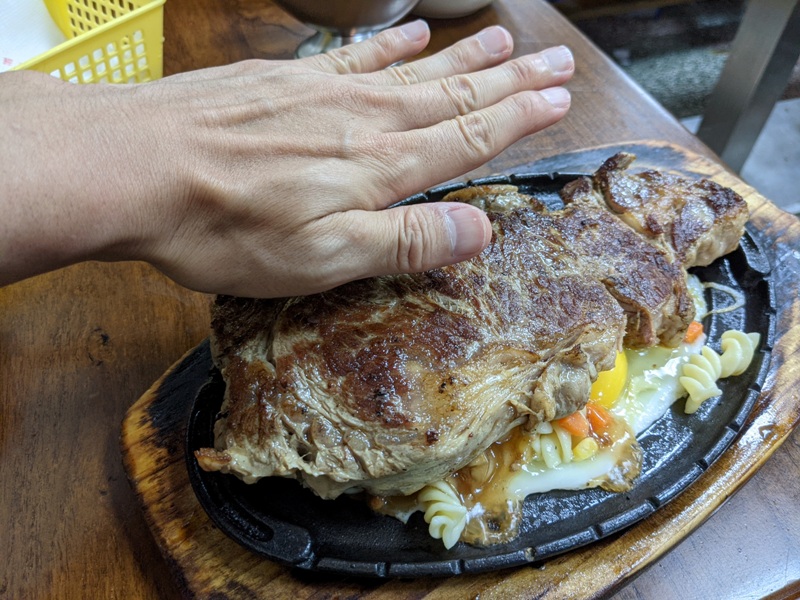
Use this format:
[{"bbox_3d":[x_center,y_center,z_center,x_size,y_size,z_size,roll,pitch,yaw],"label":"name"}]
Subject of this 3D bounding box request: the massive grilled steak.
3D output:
[{"bbox_3d":[0.035,-0.004,0.262,0.250,0.040,0.115,-27,51,-25],"label":"massive grilled steak"}]

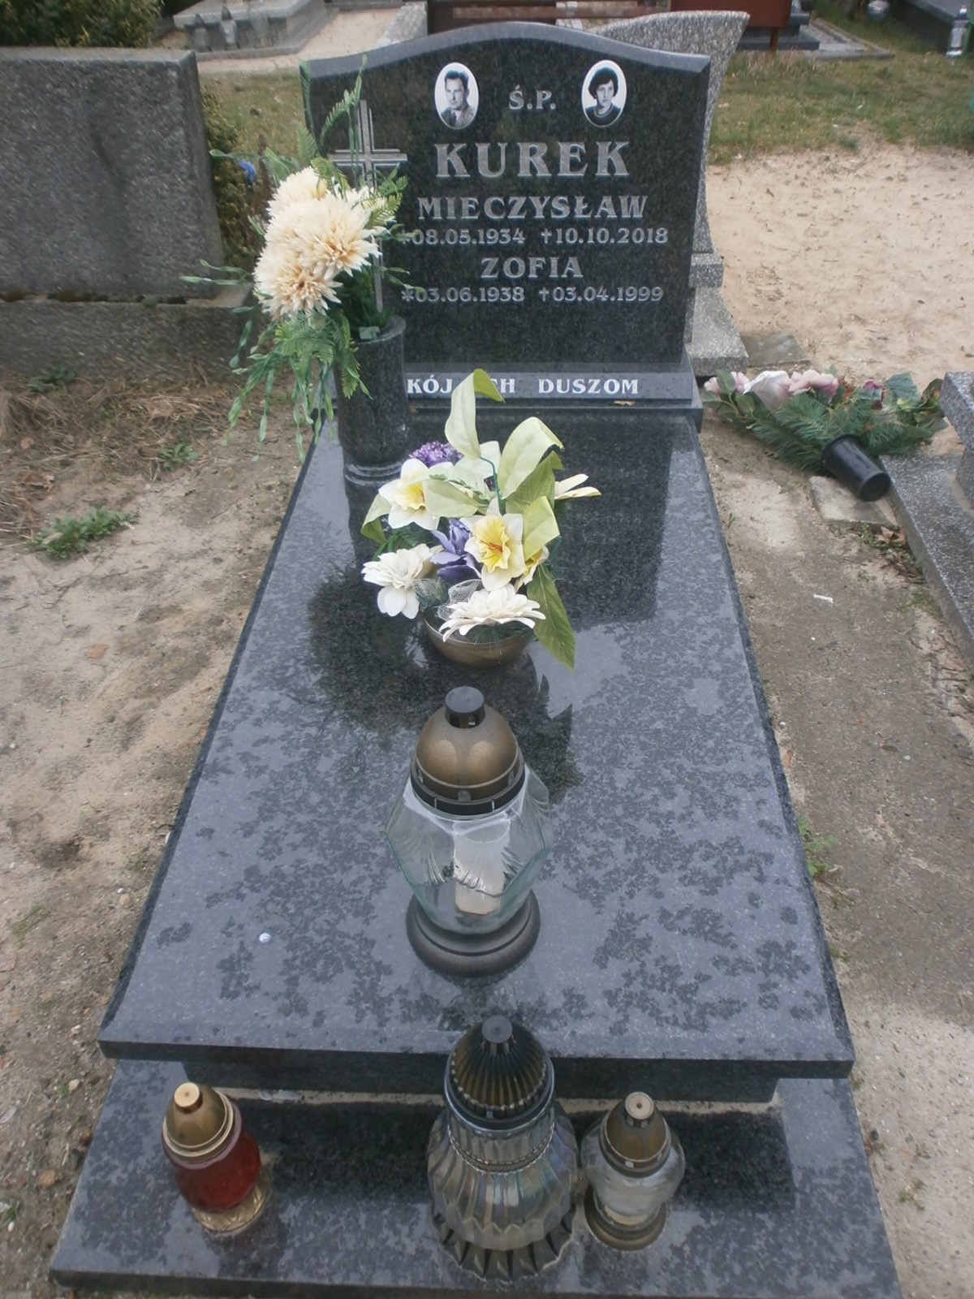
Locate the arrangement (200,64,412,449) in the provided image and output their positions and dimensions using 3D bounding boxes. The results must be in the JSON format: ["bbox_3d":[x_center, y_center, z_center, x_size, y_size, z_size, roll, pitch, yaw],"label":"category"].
[{"bbox_3d":[-0.326,-0.643,1.798,0.404,0.640,0.326,1,39,2],"label":"arrangement"}]

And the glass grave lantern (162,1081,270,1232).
[{"bbox_3d":[-0.301,0.541,1.106,0.100,0.237,0.100,1,40,2],"label":"glass grave lantern"}]

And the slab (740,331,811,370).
[{"bbox_3d":[0.856,-0.927,3.190,0.263,0.052,0.210,1,39,2],"label":"slab"}]

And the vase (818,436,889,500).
[{"bbox_3d":[0.897,-0.428,2.434,0.121,0.121,0.137,-15,51,-16],"label":"vase"}]

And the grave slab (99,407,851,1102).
[{"bbox_3d":[0.013,0.030,1.723,0.830,0.189,1.470,1,40,2],"label":"grave slab"}]

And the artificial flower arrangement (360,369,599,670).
[{"bbox_3d":[-0.013,-0.185,1.482,0.357,0.409,0.315,1,40,2],"label":"artificial flower arrangement"}]

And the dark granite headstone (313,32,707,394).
[{"bbox_3d":[0.045,-0.868,2.078,0.766,0.693,0.168,0,38,3],"label":"dark granite headstone"}]

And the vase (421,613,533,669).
[{"bbox_3d":[-0.013,-0.031,1.587,0.172,0.082,0.172,1,40,2],"label":"vase"}]

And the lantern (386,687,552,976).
[{"bbox_3d":[-0.018,0.189,1.103,0.183,0.367,0.183,1,40,2],"label":"lantern"}]

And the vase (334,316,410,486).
[{"bbox_3d":[-0.221,-0.493,1.982,0.141,0.286,0.141,-1,40,1],"label":"vase"}]

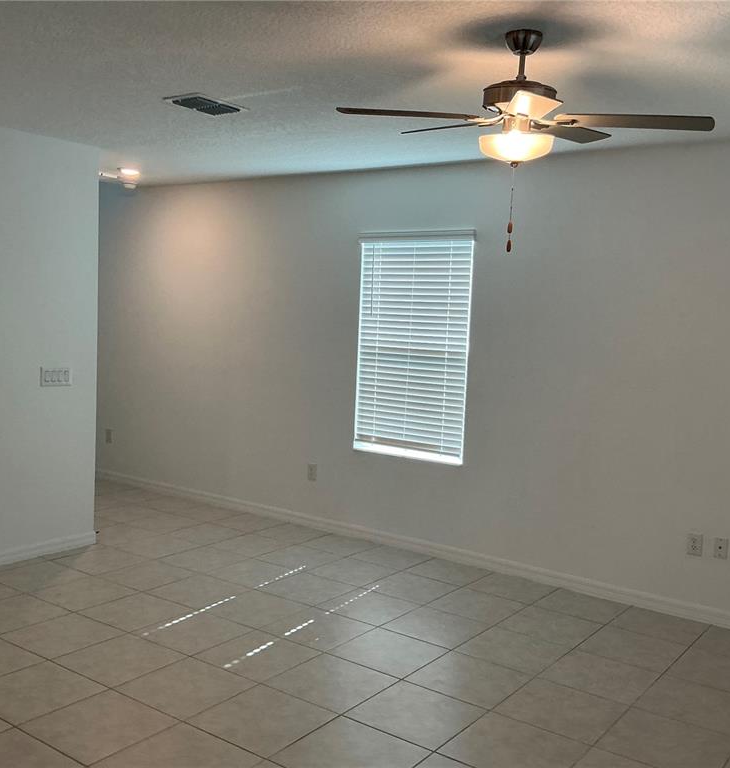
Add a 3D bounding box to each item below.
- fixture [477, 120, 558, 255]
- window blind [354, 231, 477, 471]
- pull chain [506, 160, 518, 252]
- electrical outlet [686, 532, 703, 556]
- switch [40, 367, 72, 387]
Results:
[{"bbox_3d":[0.535,-0.711,2.973,0.270,0.474,0.270,6,6,36],"label":"fixture"},{"bbox_3d":[0.318,-0.256,5.667,0.910,1.500,0.065,6,6,36],"label":"window blind"},{"bbox_3d":[0.529,-0.632,2.980,0.025,0.316,0.025,6,6,36],"label":"pull chain"},{"bbox_3d":[1.830,0.897,4.601,0.074,0.118,0.010,6,6,36],"label":"electrical outlet"},{"bbox_3d":[-1.972,-0.044,5.292,0.012,0.117,0.213,6,6,36],"label":"switch"}]

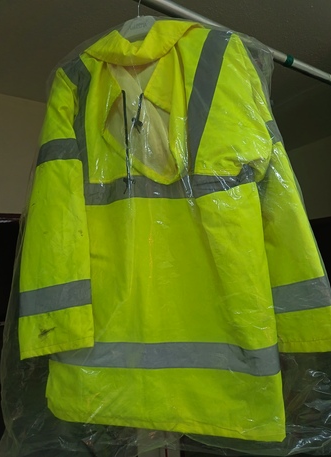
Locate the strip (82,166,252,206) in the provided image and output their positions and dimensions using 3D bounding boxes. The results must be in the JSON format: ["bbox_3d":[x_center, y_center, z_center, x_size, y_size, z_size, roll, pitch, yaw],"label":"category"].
[{"bbox_3d":[0.007,-0.096,0.705,0.378,0.066,0.050,-4,-7,8],"label":"strip"}]

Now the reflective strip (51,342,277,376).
[{"bbox_3d":[0.000,0.268,0.655,0.465,0.057,0.050,-1,-7,8],"label":"reflective strip"}]

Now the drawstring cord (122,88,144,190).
[{"bbox_3d":[-0.070,-0.189,0.690,0.047,0.225,0.030,-1,-7,5],"label":"drawstring cord"}]

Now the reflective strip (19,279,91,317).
[{"bbox_3d":[-0.232,0.145,0.665,0.150,0.057,0.035,-8,-7,2],"label":"reflective strip"}]

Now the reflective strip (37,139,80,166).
[{"bbox_3d":[-0.250,-0.177,0.740,0.105,0.060,0.045,-7,-8,9],"label":"reflective strip"}]

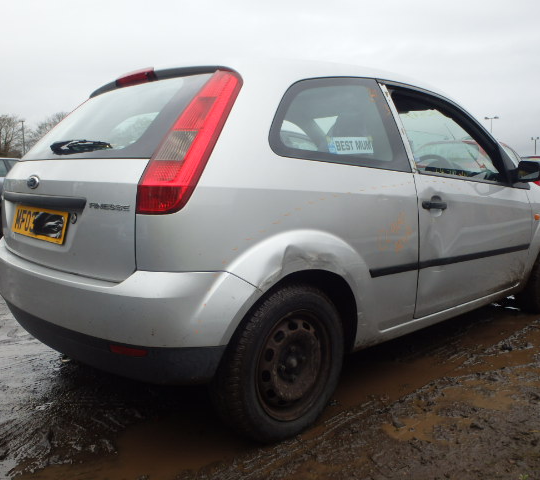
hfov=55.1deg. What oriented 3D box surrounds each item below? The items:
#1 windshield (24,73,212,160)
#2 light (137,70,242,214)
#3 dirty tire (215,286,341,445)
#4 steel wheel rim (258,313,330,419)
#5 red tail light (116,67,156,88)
[{"bbox_3d":[-0.685,-0.488,2.113,1.130,0.090,0.435,8,56,46],"label":"windshield"},{"bbox_3d":[-0.241,-0.336,1.653,0.184,0.623,0.118,12,-26,25],"label":"light"},{"bbox_3d":[0.041,0.445,1.925,0.585,0.585,0.180,-7,10,-43],"label":"dirty tire"},{"bbox_3d":[0.055,0.444,1.911,0.395,0.395,0.130,-7,10,-43],"label":"steel wheel rim"},{"bbox_3d":[-0.559,-0.688,2.206,0.070,0.050,0.325,-7,10,-43],"label":"red tail light"}]

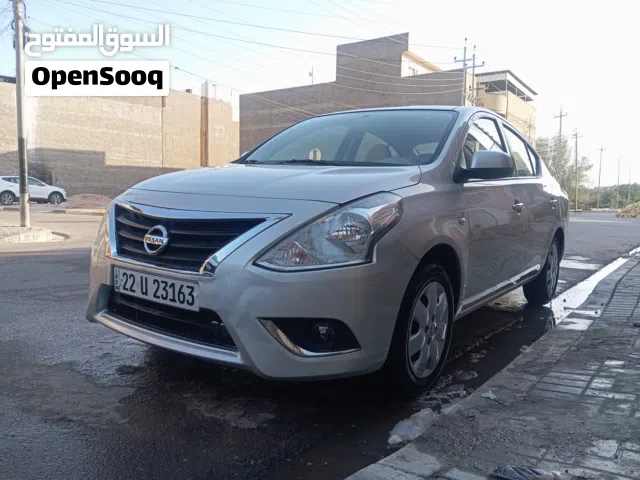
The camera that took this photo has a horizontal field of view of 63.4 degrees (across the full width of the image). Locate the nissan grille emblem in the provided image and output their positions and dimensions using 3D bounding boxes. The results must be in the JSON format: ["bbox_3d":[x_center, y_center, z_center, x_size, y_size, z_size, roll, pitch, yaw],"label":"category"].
[{"bbox_3d":[-0.643,0.000,2.031,0.128,0.113,0.025,6,6,35],"label":"nissan grille emblem"}]

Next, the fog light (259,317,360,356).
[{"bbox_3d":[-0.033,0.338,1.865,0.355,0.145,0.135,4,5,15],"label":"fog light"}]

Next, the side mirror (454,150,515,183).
[{"bbox_3d":[0.841,-0.374,2.623,0.260,0.165,0.190,6,6,35],"label":"side mirror"}]

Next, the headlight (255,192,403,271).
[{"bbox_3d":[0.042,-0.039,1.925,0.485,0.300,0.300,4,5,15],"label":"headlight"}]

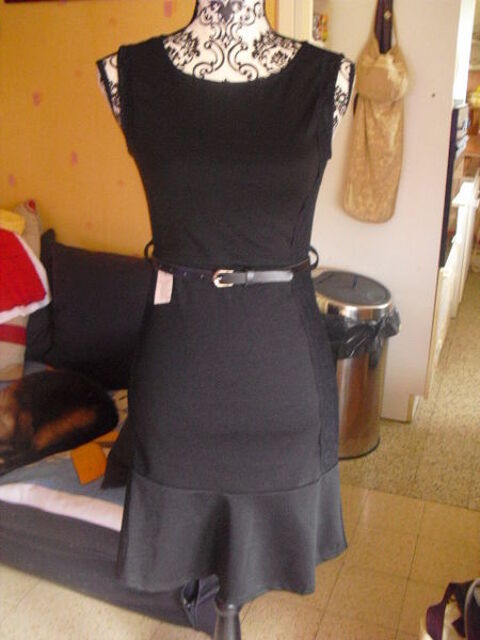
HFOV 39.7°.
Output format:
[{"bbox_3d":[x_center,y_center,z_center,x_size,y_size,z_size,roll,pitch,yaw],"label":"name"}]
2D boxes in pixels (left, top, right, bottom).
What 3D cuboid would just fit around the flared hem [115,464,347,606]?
[{"bbox_3d":[-0.010,0.357,1.214,0.420,0.200,0.270,0,16,-2],"label":"flared hem"}]

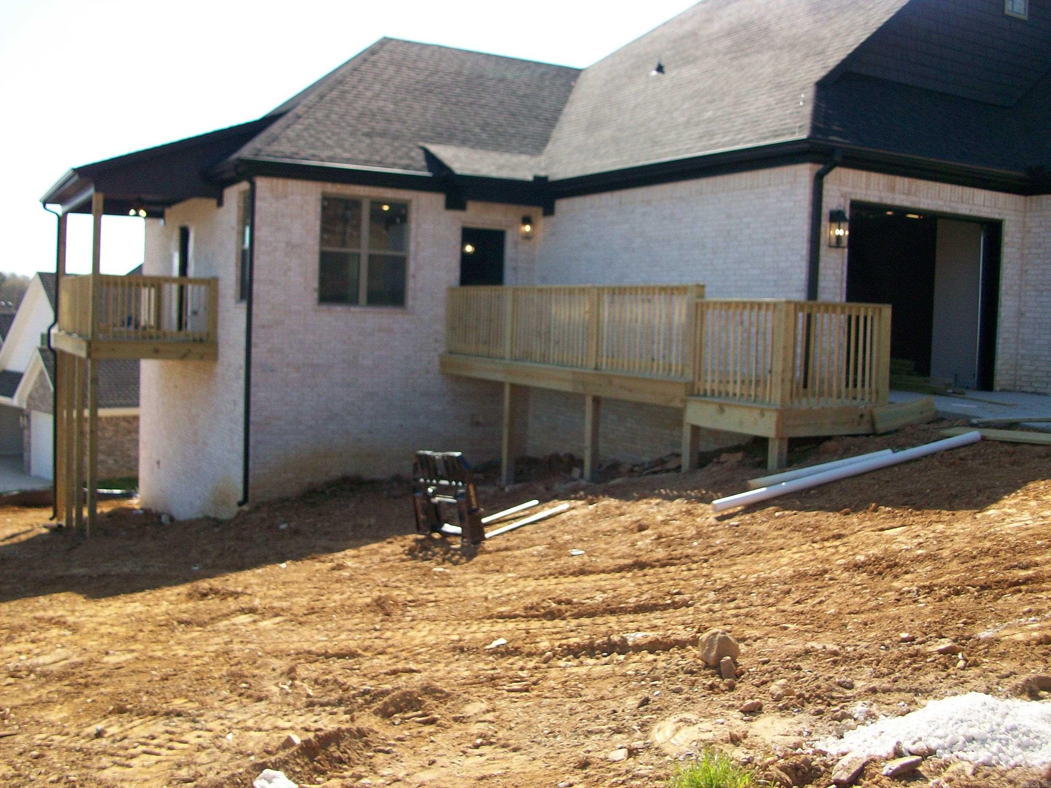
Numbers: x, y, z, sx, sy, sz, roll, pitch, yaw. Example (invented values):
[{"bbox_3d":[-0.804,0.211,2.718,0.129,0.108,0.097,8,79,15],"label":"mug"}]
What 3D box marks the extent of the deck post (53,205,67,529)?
[{"bbox_3d":[-9.316,-0.474,20.753,0.141,6.181,0.147,-1,5,-31],"label":"deck post"}]

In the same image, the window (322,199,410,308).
[{"bbox_3d":[-2.582,-2.257,16.513,1.512,1.722,0.120,-1,5,-31],"label":"window"}]

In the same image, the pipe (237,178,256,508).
[{"bbox_3d":[-4.256,-0.778,15.694,0.204,5.004,0.108,-1,5,-31],"label":"pipe"}]

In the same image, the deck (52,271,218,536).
[{"bbox_3d":[-7.436,0.202,19.337,2.118,4.786,5.067,-1,5,-31],"label":"deck"}]

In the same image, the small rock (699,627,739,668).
[{"bbox_3d":[0.891,1.174,4.768,0.185,0.155,0.165,-1,5,-31],"label":"small rock"}]

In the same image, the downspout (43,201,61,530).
[{"bbox_3d":[-9.518,-0.554,20.619,0.379,6.353,0.110,-1,5,-31],"label":"downspout"}]

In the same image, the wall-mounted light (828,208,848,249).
[{"bbox_3d":[3.847,-2.040,12.694,0.170,0.480,0.190,-1,5,-31],"label":"wall-mounted light"}]

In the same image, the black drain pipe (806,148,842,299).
[{"bbox_3d":[3.617,-1.481,12.550,0.120,2.976,0.281,-1,5,-31],"label":"black drain pipe"}]

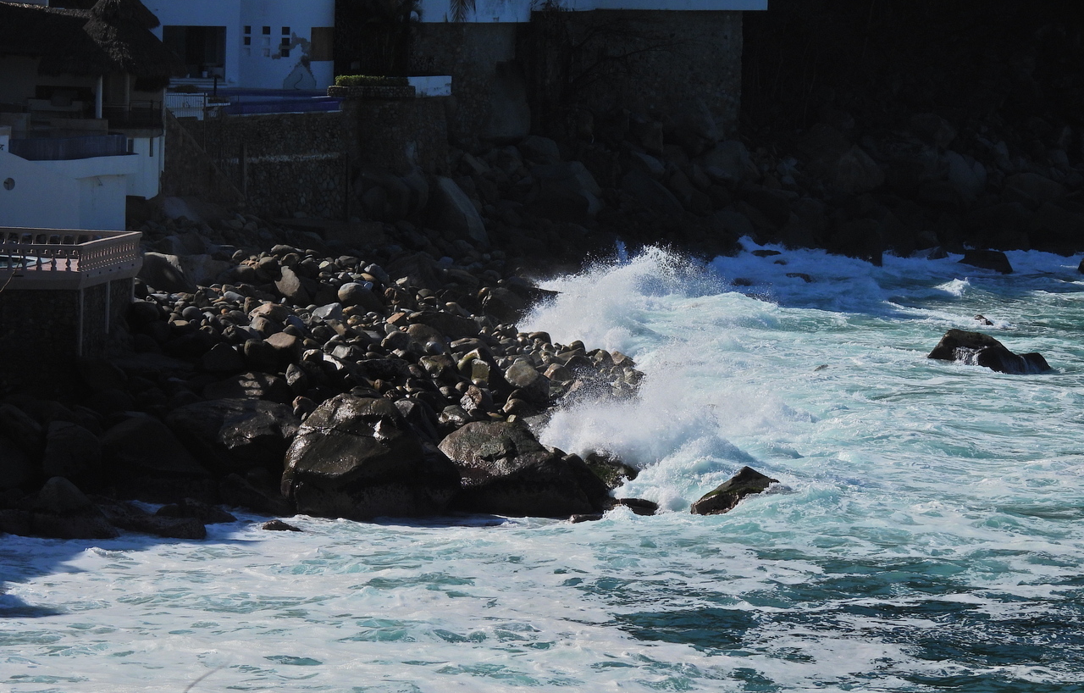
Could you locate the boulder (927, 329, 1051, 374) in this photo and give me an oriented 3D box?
[{"bbox_3d":[18.026,0.188,278.000,4.990,1.760,2.900,1,4,0],"label":"boulder"}]

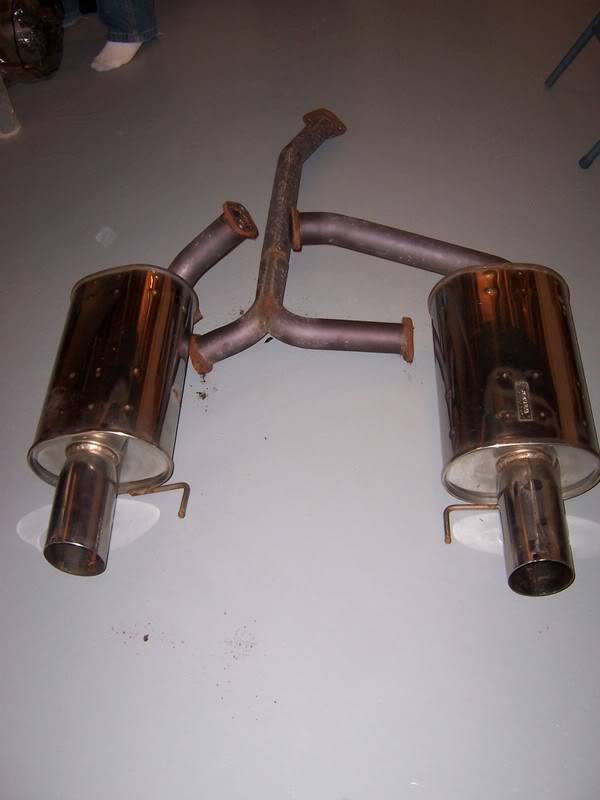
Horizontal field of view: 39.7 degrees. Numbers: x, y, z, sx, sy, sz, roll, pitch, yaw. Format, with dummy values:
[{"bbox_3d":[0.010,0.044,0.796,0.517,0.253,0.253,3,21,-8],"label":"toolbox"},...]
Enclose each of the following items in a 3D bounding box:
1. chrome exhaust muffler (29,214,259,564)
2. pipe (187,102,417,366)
[{"bbox_3d":[-0.272,-0.053,1.480,0.382,0.246,0.738,-2,50,5],"label":"chrome exhaust muffler"},{"bbox_3d":[0.008,-0.383,1.814,0.437,0.108,0.798,-2,50,5],"label":"pipe"}]

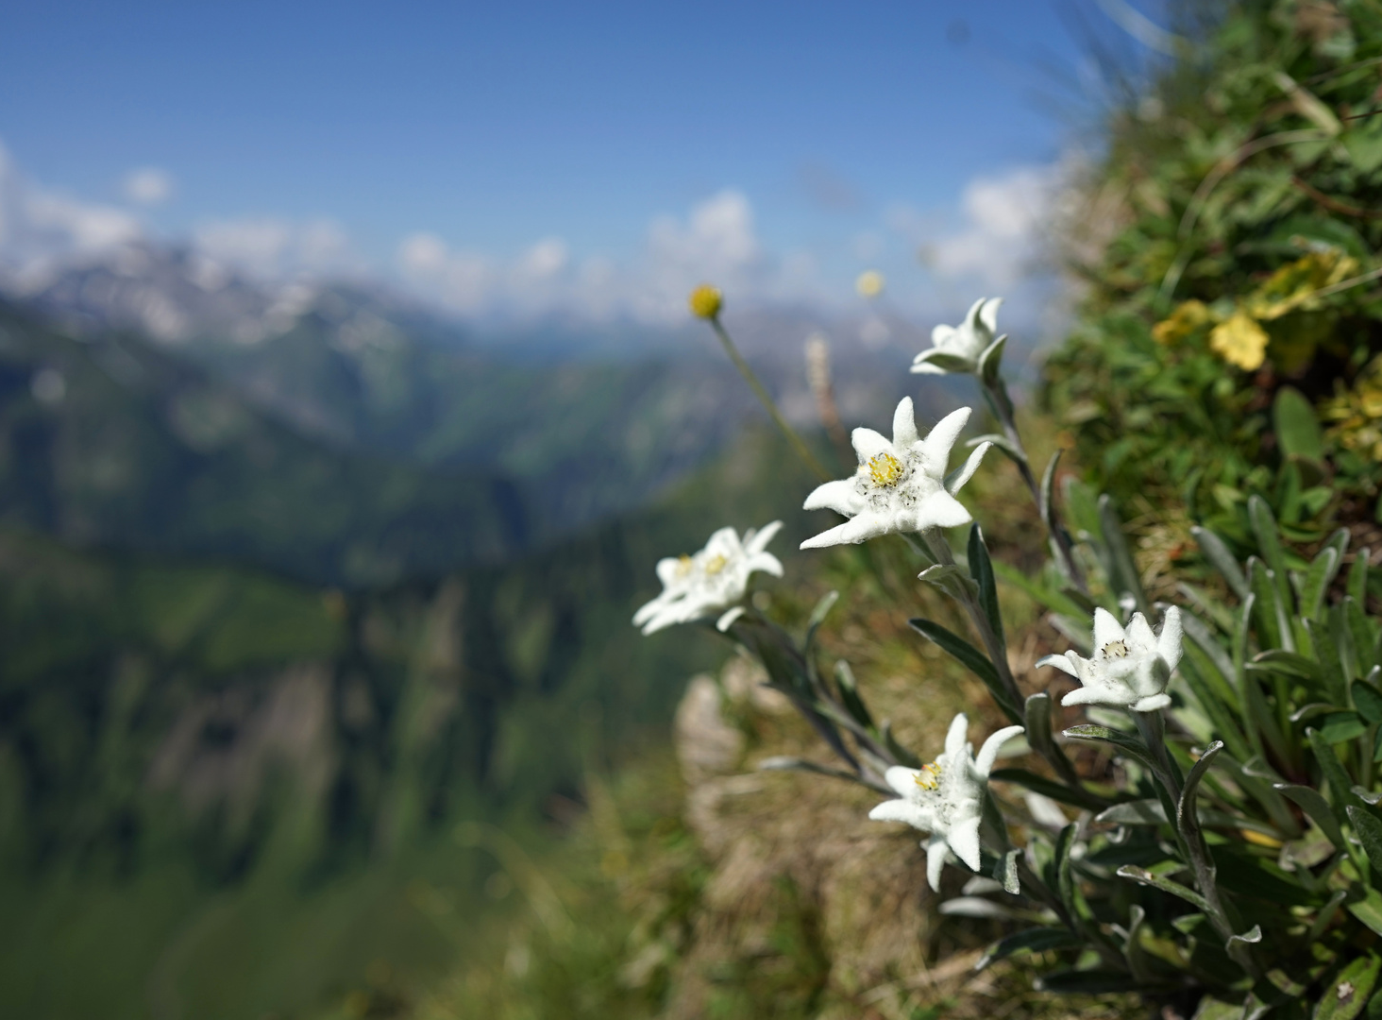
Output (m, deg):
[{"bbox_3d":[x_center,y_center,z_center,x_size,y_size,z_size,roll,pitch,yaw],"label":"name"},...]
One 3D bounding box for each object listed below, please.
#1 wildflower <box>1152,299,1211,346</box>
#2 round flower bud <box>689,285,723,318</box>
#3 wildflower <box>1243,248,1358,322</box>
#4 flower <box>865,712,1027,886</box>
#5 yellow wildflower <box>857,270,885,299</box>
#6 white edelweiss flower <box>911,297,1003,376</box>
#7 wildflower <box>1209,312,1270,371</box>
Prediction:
[{"bbox_3d":[0.139,-0.053,0.300,0.016,0.013,0.011,6,-24,33],"label":"wildflower"},{"bbox_3d":[0.004,-0.059,0.300,0.009,0.009,0.009,-30,7,4],"label":"round flower bud"},{"bbox_3d":[0.172,-0.064,0.300,0.030,0.020,0.017,6,-27,30],"label":"wildflower"},{"bbox_3d":[0.053,0.060,0.222,0.033,0.036,0.019,7,-13,34],"label":"flower"},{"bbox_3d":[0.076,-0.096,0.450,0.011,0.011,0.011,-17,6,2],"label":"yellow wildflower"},{"bbox_3d":[0.063,-0.041,0.250,0.025,0.017,0.025,-39,3,11],"label":"white edelweiss flower"},{"bbox_3d":[0.150,-0.046,0.290,0.016,0.016,0.010,4,-19,23],"label":"wildflower"}]

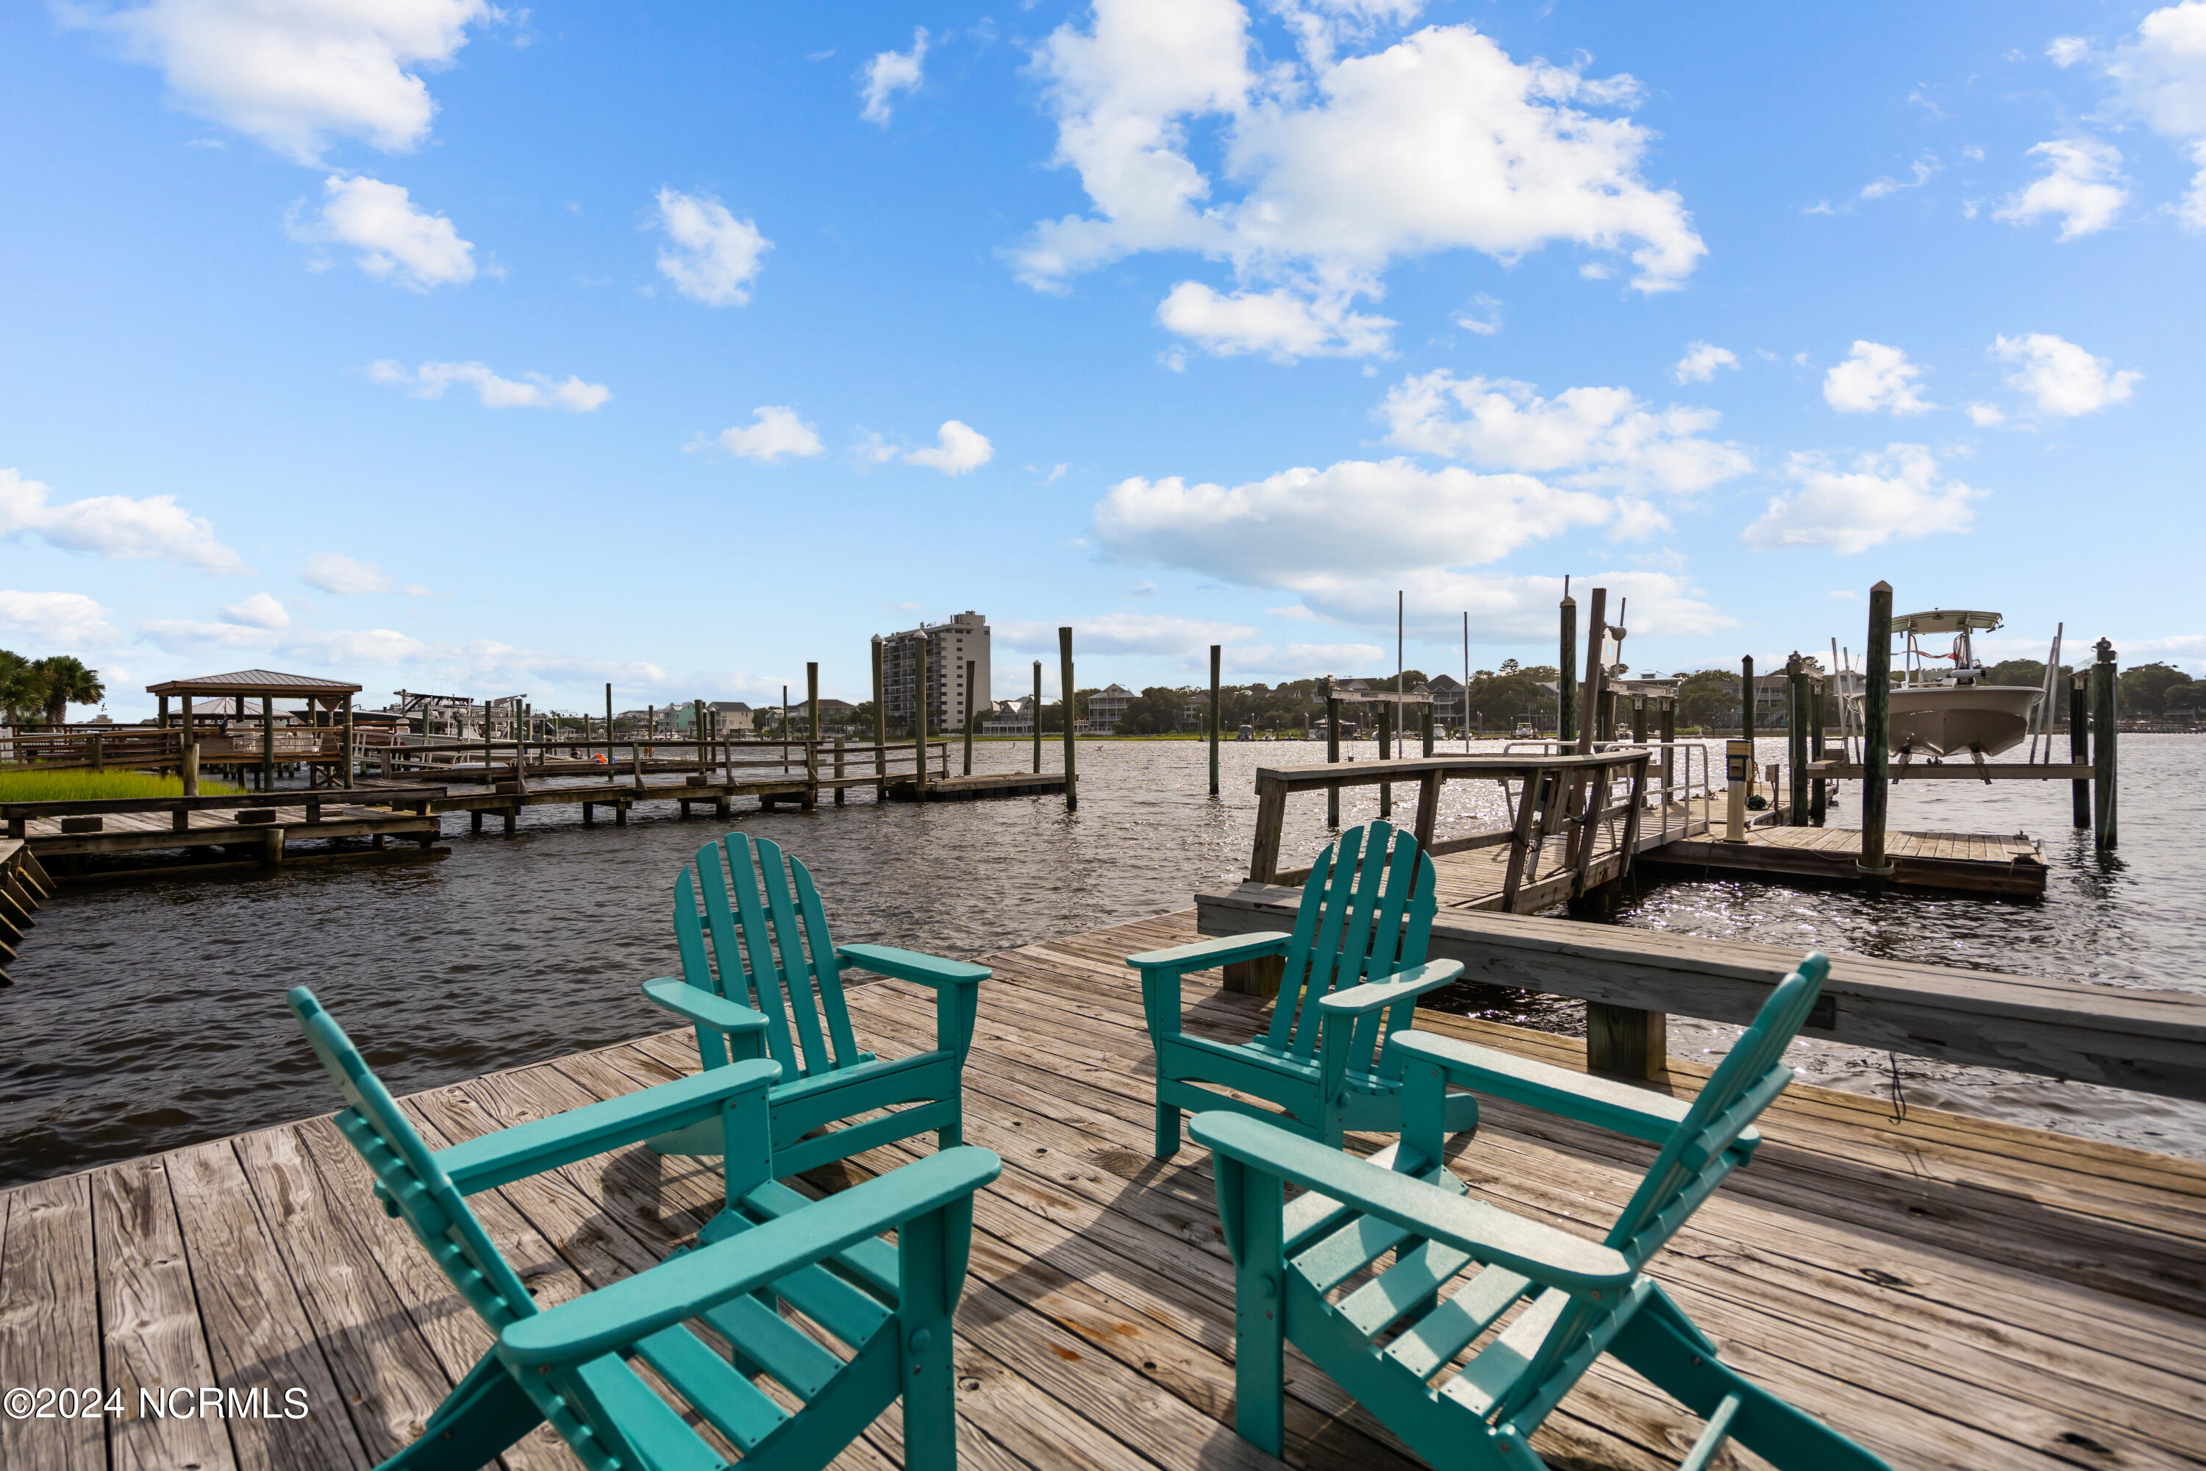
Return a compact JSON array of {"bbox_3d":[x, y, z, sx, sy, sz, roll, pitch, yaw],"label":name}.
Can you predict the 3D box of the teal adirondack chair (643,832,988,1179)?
[{"bbox_3d":[-0.867,0.738,2.719,0.736,0.900,0.884,-1,0,-45],"label":"teal adirondack chair"}]

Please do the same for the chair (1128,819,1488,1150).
[{"bbox_3d":[0.611,0.721,2.799,0.890,0.920,0.745,-1,0,-44],"label":"chair"}]

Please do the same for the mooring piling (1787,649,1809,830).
[{"bbox_3d":[11.007,0.192,15.549,0.250,3.008,0.250,1,0,35],"label":"mooring piling"}]

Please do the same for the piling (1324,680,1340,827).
[{"bbox_3d":[4.273,0.322,18.280,0.230,2.797,0.230,0,0,0],"label":"piling"}]

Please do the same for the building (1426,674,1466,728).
[{"bbox_3d":[82.905,-7.746,239.935,10.000,13.400,10.500,0,0,9],"label":"building"}]

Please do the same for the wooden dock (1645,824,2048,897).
[{"bbox_3d":[9.541,1.526,12.805,3.787,0.340,3.218,0,0,39],"label":"wooden dock"}]

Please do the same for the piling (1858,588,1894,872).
[{"bbox_3d":[8.930,-0.019,11.299,0.220,3.498,0.220,1,0,38],"label":"piling"}]

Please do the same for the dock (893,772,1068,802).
[{"bbox_3d":[-3.411,1.561,29.513,2.000,0.450,6.229,0,0,36],"label":"dock"}]

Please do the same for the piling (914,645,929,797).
[{"bbox_3d":[-4.947,-0.493,26.720,0.280,4.605,0.280,0,0,-11],"label":"piling"}]

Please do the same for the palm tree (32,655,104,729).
[{"bbox_3d":[-63.449,-1.688,60.000,3.400,6.200,3.400,0,0,43],"label":"palm tree"}]

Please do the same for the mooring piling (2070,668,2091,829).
[{"bbox_3d":[17.202,0.240,17.241,0.240,2.785,0.240,-1,0,45],"label":"mooring piling"}]

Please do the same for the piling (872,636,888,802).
[{"bbox_3d":[-6.074,-0.464,26.658,0.260,4.511,0.260,0,0,0],"label":"piling"}]

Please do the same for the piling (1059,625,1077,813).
[{"bbox_3d":[-0.802,-0.365,22.871,0.270,4.299,0.270,-2,0,-2],"label":"piling"}]

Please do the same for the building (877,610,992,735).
[{"bbox_3d":[-56.487,-19.477,329.954,16.000,39.000,60.000,-1,0,-30],"label":"building"}]

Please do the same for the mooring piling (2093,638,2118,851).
[{"bbox_3d":[14.482,0.118,14.164,0.250,3.052,0.250,-1,0,-44],"label":"mooring piling"}]

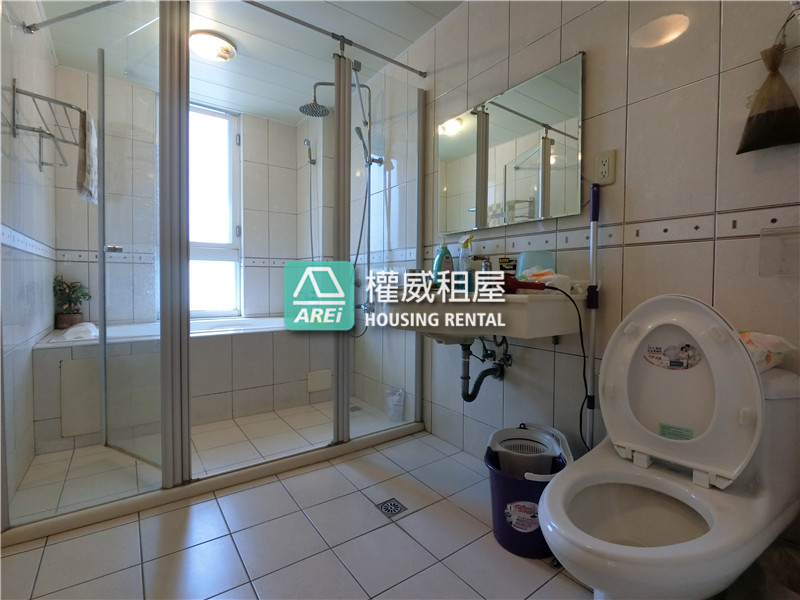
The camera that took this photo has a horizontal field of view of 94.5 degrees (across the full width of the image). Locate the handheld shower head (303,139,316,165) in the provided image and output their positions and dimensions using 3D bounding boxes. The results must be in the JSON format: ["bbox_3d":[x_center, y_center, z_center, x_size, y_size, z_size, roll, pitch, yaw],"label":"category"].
[{"bbox_3d":[-0.729,-1.194,2.980,0.090,0.200,0.065,0,2,-36],"label":"handheld shower head"}]

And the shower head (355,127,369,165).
[{"bbox_3d":[-0.245,-1.012,2.417,0.055,0.235,0.070,-25,16,-32],"label":"shower head"}]

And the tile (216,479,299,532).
[{"bbox_3d":[-0.551,0.800,1.440,0.248,0.010,0.248,0,2,-36],"label":"tile"}]

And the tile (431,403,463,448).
[{"bbox_3d":[0.262,0.696,2.057,0.010,0.186,0.248,0,2,-36],"label":"tile"}]

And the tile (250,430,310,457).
[{"bbox_3d":[-0.642,0.772,1.986,0.250,0.010,0.250,-1,2,-36],"label":"tile"}]

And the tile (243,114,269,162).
[{"bbox_3d":[-1.196,-1.335,3.094,0.197,0.378,0.010,-1,2,-36],"label":"tile"}]

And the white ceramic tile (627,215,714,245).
[{"bbox_3d":[0.850,-0.221,1.180,0.010,0.075,0.249,-1,3,-36],"label":"white ceramic tile"}]

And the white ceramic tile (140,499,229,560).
[{"bbox_3d":[-0.756,0.801,1.296,0.248,0.010,0.248,0,2,-36],"label":"white ceramic tile"}]

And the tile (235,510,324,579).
[{"bbox_3d":[-0.400,0.808,1.234,0.248,0.010,0.248,0,2,-36],"label":"tile"}]

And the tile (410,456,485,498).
[{"bbox_3d":[0.213,0.782,1.640,0.254,0.010,0.250,-1,2,-36],"label":"tile"}]

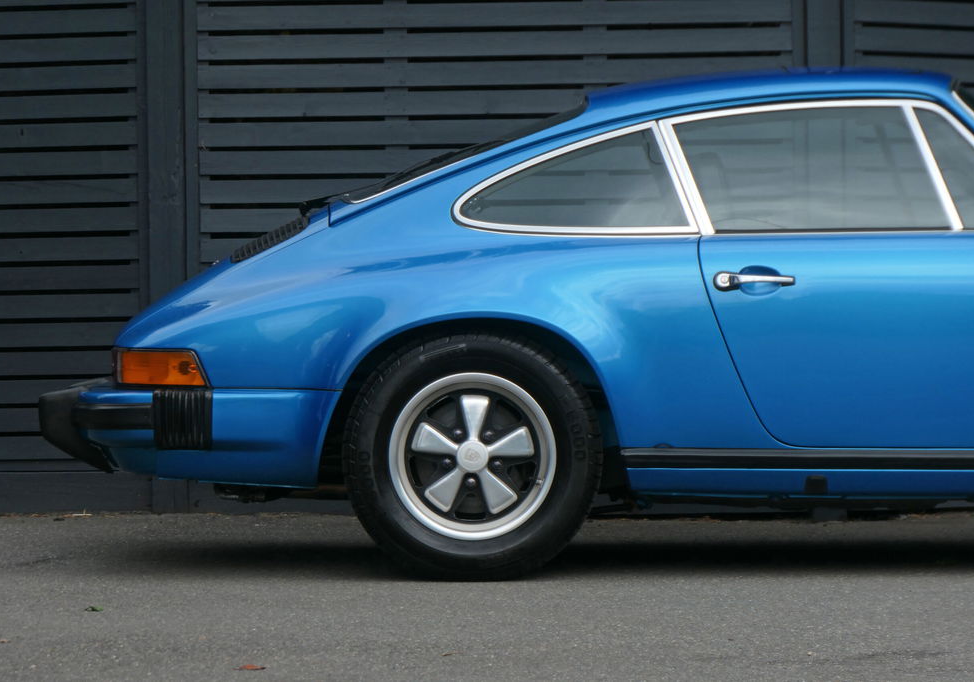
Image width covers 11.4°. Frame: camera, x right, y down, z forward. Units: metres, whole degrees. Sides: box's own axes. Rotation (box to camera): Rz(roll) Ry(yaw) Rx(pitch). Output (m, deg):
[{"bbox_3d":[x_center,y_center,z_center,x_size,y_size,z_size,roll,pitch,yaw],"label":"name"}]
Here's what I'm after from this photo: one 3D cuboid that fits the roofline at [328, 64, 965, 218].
[{"bbox_3d":[0.410,-0.520,12.880,1.600,0.400,1.200,0,1,0],"label":"roofline"}]

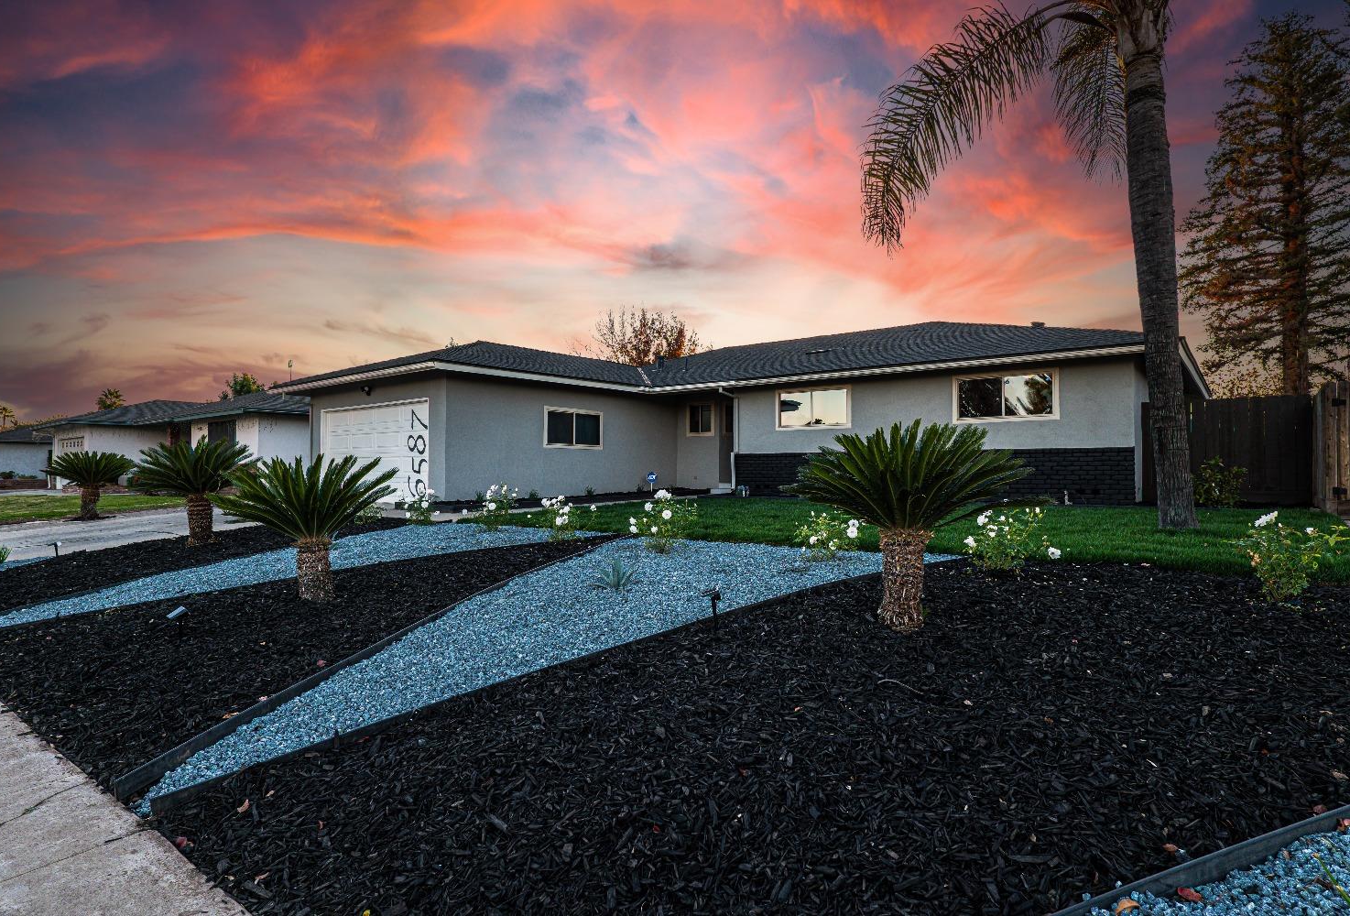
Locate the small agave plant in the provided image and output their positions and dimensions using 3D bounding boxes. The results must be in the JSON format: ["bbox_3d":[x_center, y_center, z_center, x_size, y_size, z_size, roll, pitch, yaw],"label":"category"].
[{"bbox_3d":[-0.485,0.927,5.492,0.376,0.275,0.365,0,0,-5],"label":"small agave plant"}]

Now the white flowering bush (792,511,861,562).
[{"bbox_3d":[1.480,0.745,6.645,0.649,0.473,0.597,0,0,13],"label":"white flowering bush"}]

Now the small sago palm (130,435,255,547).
[{"bbox_3d":[-6.234,0.418,8.924,1.278,1.395,1.240,0,0,-35],"label":"small sago palm"}]

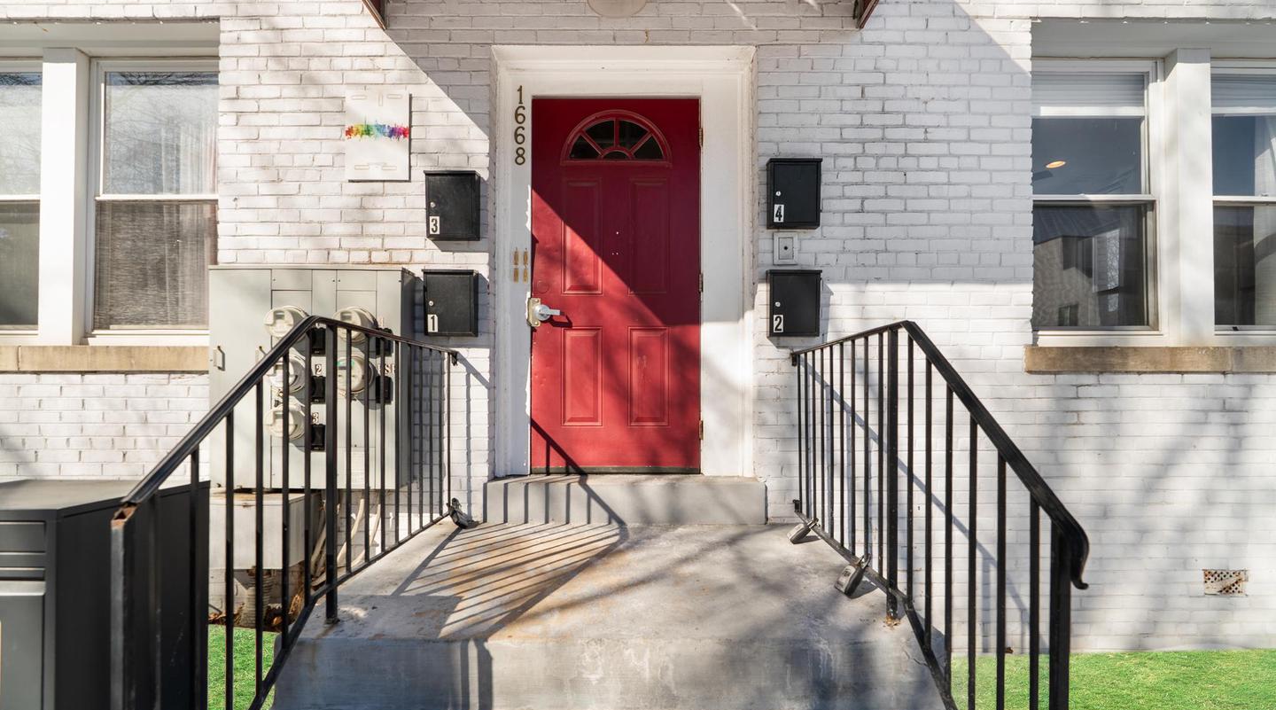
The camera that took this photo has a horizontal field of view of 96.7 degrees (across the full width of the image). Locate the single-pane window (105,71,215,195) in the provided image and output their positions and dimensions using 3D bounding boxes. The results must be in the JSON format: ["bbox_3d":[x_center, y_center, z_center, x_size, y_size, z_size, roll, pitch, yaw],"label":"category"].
[{"bbox_3d":[-2.665,-1.259,3.220,0.750,0.700,0.050,0,-2,0],"label":"single-pane window"}]

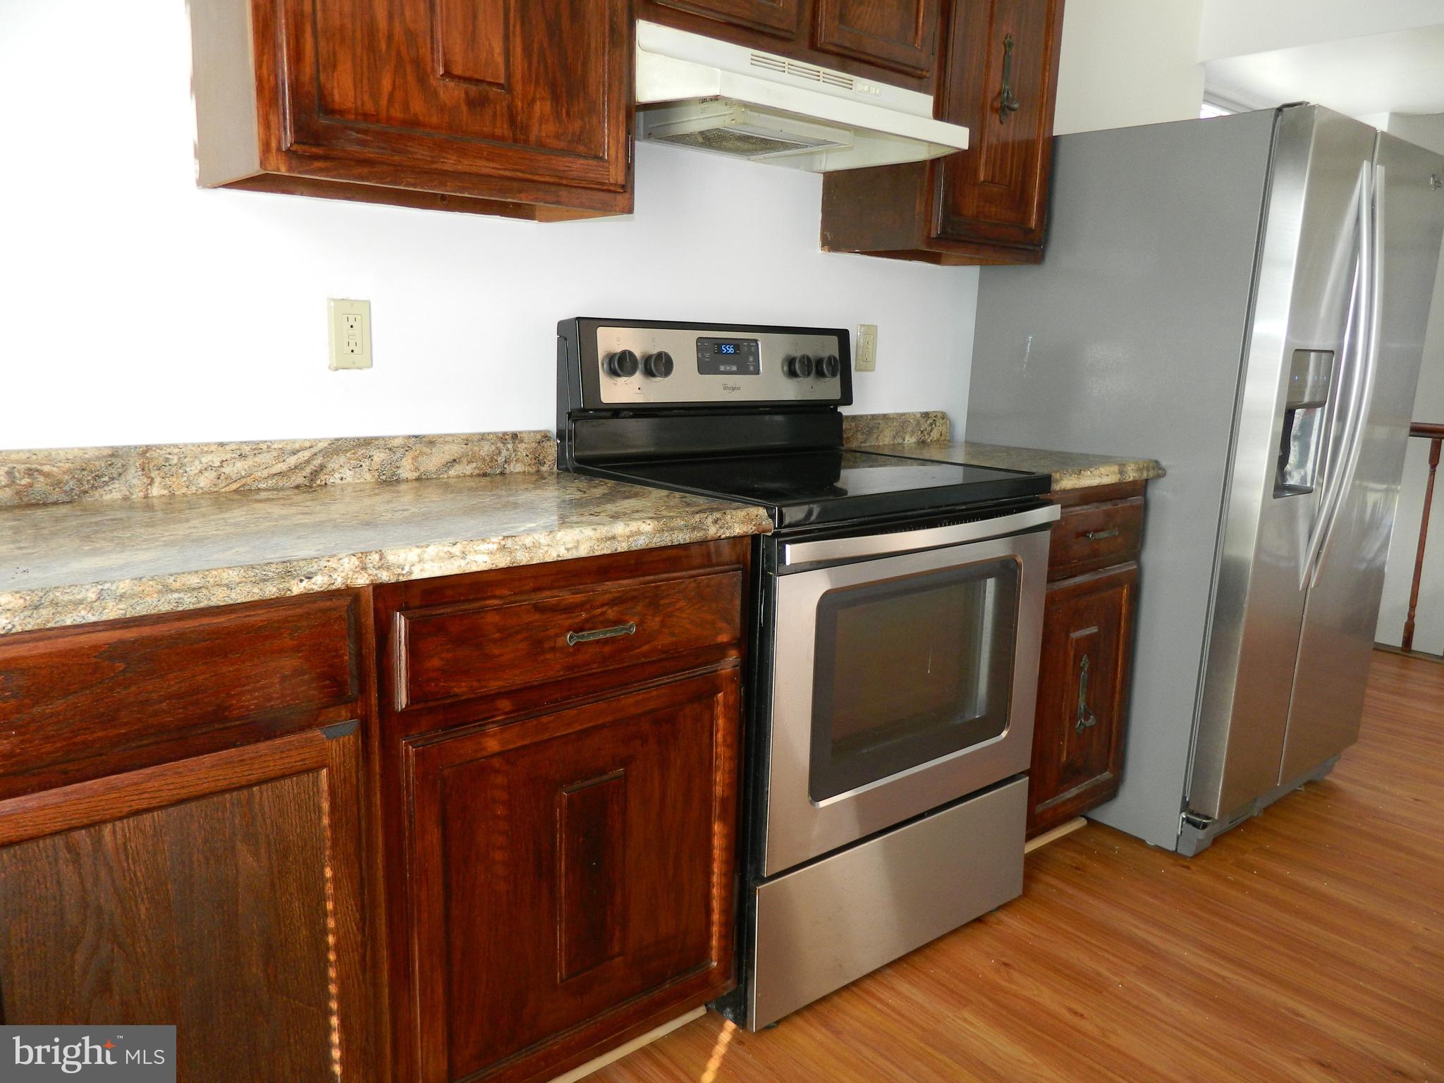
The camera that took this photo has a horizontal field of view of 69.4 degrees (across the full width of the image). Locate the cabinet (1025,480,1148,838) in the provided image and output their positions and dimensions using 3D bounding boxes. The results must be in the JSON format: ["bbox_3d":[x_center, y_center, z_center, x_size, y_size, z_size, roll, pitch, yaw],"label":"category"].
[{"bbox_3d":[0.610,0.231,2.605,0.468,0.811,0.630,-7,14,-39],"label":"cabinet"}]

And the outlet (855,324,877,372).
[{"bbox_3d":[0.370,-0.493,2.663,0.072,0.115,0.010,-7,14,-39],"label":"outlet"}]

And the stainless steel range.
[{"bbox_3d":[0.171,0.172,2.141,0.757,1.207,0.697,-7,14,-39],"label":"stainless steel range"}]

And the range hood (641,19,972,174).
[{"bbox_3d":[0.103,-0.858,2.062,0.760,0.135,0.458,-7,14,-39],"label":"range hood"}]

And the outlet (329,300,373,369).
[{"bbox_3d":[-0.646,-0.361,1.822,0.071,0.117,0.013,-7,14,-39],"label":"outlet"}]

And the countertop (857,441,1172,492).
[{"bbox_3d":[0.632,-0.186,2.531,0.508,0.038,0.640,-7,14,-39],"label":"countertop"}]

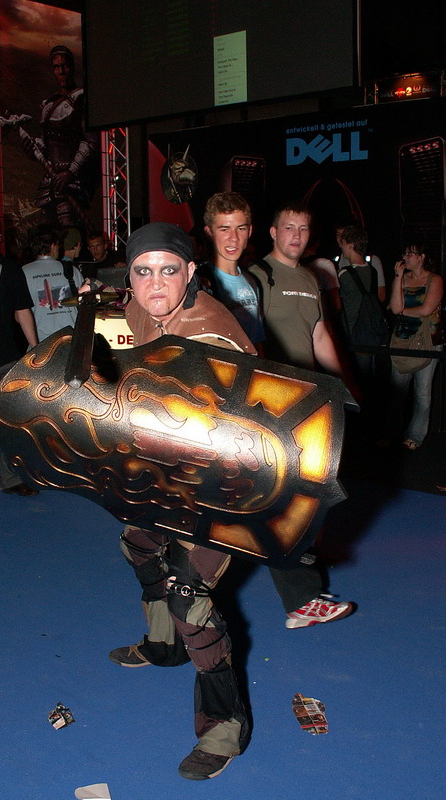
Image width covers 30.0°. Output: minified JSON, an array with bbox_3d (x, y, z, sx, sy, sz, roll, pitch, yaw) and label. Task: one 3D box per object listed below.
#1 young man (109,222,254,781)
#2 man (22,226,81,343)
[{"bbox_3d":[-0.187,0.298,2.611,0.740,1.650,0.850,4,11,25],"label":"young man"},{"bbox_3d":[-1.268,-0.397,6.173,0.540,1.800,0.360,2,10,11],"label":"man"}]

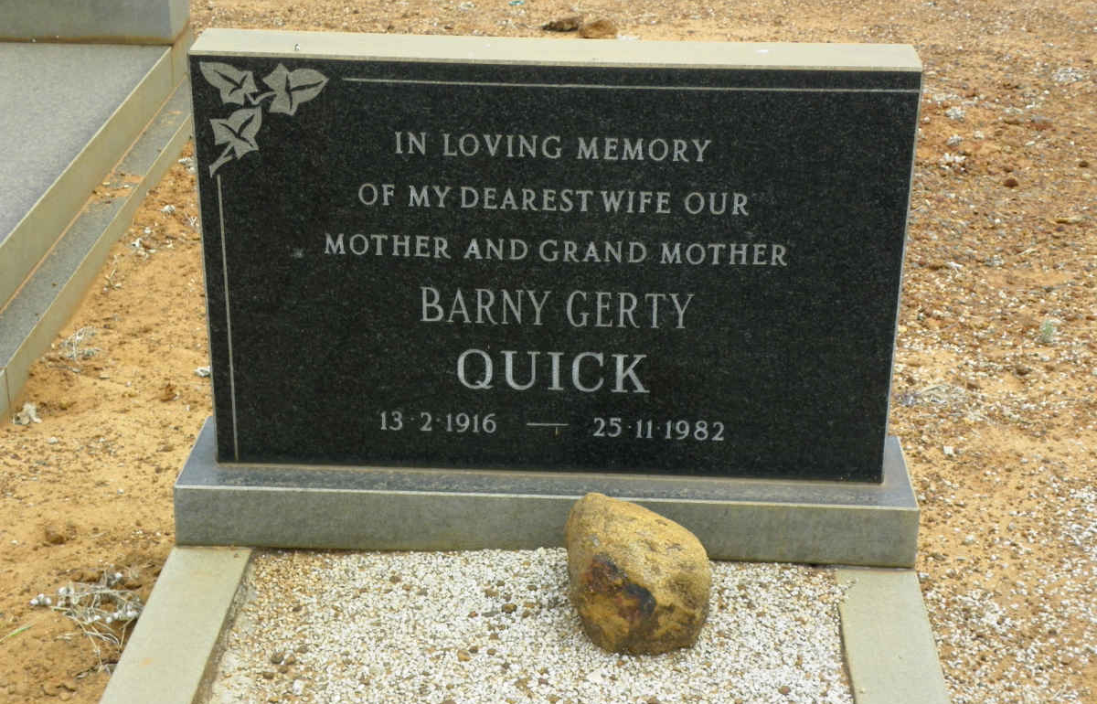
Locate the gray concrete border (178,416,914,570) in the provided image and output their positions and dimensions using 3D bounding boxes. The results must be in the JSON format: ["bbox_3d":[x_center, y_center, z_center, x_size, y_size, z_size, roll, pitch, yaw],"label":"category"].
[{"bbox_3d":[-0.001,0.179,2.480,0.930,0.083,0.212,2,23,2],"label":"gray concrete border"}]

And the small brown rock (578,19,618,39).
[{"bbox_3d":[0.135,-0.868,5.120,0.107,0.047,0.085,2,23,2],"label":"small brown rock"}]

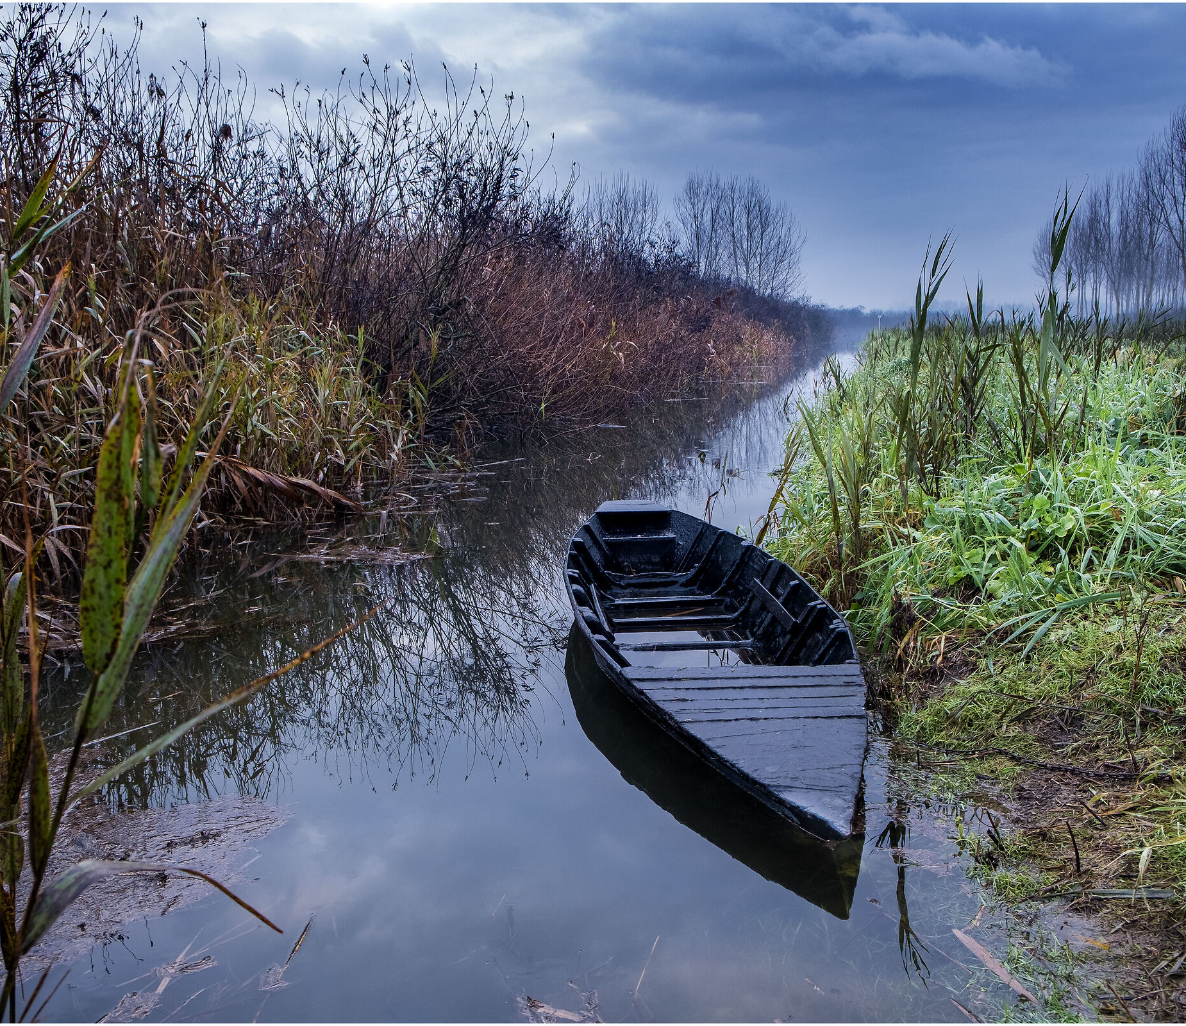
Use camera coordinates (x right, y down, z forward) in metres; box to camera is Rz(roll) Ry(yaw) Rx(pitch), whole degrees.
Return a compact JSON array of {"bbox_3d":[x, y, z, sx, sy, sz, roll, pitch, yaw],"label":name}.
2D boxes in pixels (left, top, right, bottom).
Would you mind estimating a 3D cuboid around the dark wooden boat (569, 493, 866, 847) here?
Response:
[{"bbox_3d":[0.485,0.522,5.628,1.166,0.450,4.849,-1,9,-5],"label":"dark wooden boat"}]

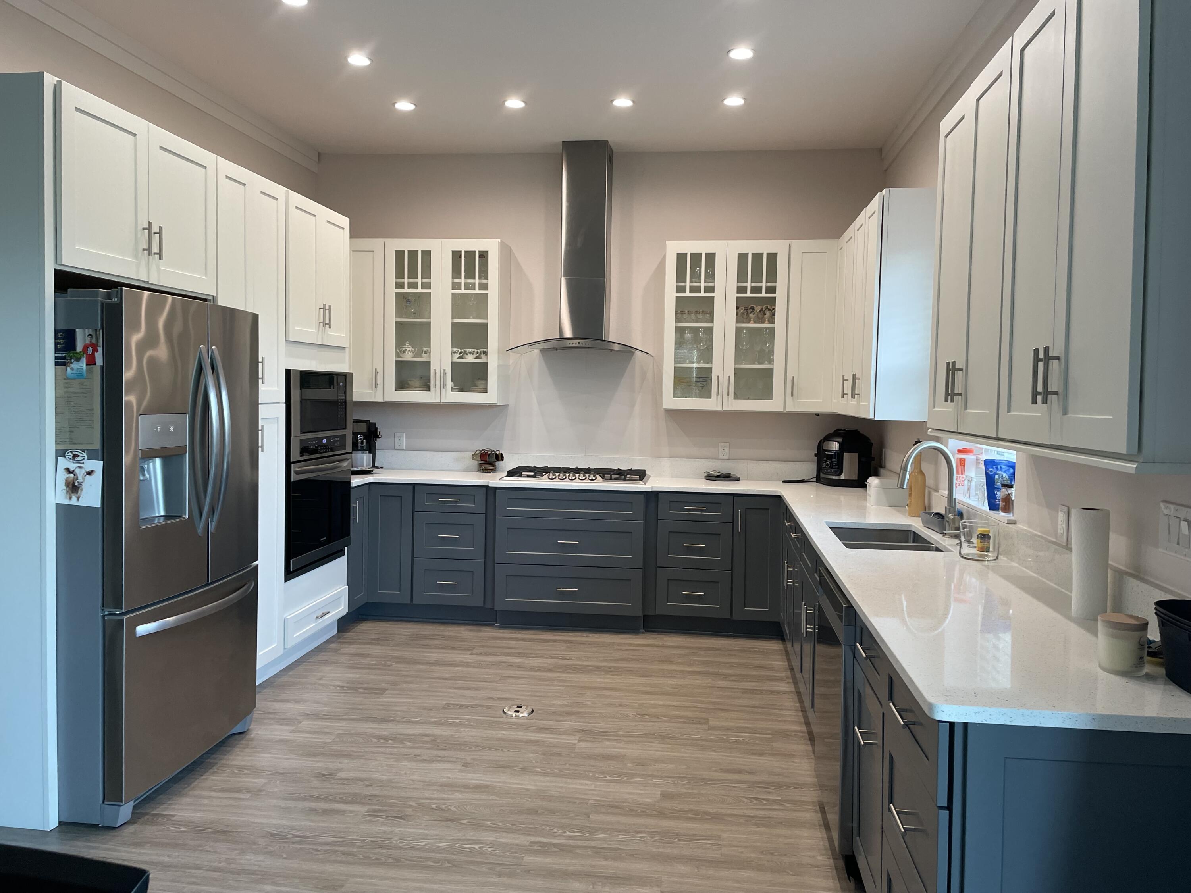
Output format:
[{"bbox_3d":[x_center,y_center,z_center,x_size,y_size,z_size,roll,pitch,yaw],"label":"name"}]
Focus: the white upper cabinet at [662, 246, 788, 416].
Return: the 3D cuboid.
[{"bbox_3d":[0.837,-0.767,5.774,0.760,1.060,0.325,2,3,7],"label":"white upper cabinet"}]

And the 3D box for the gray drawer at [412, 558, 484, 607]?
[{"bbox_3d":[-0.887,0.840,5.850,0.453,0.285,0.540,1,3,7],"label":"gray drawer"}]

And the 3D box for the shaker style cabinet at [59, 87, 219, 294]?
[{"bbox_3d":[-1.979,-0.915,3.382,0.640,0.600,0.925,1,3,7],"label":"shaker style cabinet"}]

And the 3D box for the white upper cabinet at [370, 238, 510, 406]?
[{"bbox_3d":[-0.987,-0.820,6.001,0.774,1.060,0.325,2,3,7],"label":"white upper cabinet"}]

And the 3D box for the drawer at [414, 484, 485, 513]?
[{"bbox_3d":[-0.875,0.319,5.818,0.451,0.159,0.540,1,3,7],"label":"drawer"}]

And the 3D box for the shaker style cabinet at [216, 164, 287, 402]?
[{"bbox_3d":[-1.885,-0.730,4.155,0.640,1.055,0.608,1,3,7],"label":"shaker style cabinet"}]

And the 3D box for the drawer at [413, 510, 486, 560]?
[{"bbox_3d":[-0.883,0.547,5.836,0.451,0.293,0.500,2,3,7],"label":"drawer"}]

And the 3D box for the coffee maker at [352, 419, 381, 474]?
[{"bbox_3d":[-1.600,-0.006,6.055,0.260,0.350,0.390,0,4,-13],"label":"coffee maker"}]

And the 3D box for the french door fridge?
[{"bbox_3d":[-1.853,0.341,3.400,0.865,1.778,0.905,2,3,7],"label":"french door fridge"}]

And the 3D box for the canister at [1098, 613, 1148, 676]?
[{"bbox_3d":[1.111,0.416,1.881,0.087,0.111,0.087,1,3,7],"label":"canister"}]

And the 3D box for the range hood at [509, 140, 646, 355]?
[{"bbox_3d":[-0.056,-1.264,5.770,0.917,1.375,0.500,2,3,7],"label":"range hood"}]

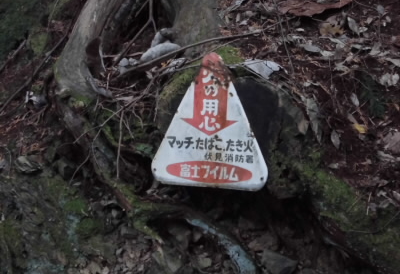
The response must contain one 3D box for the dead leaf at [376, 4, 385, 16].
[{"bbox_3d":[0.604,-0.425,3.630,0.022,0.012,0.054,-14,54,-10],"label":"dead leaf"}]

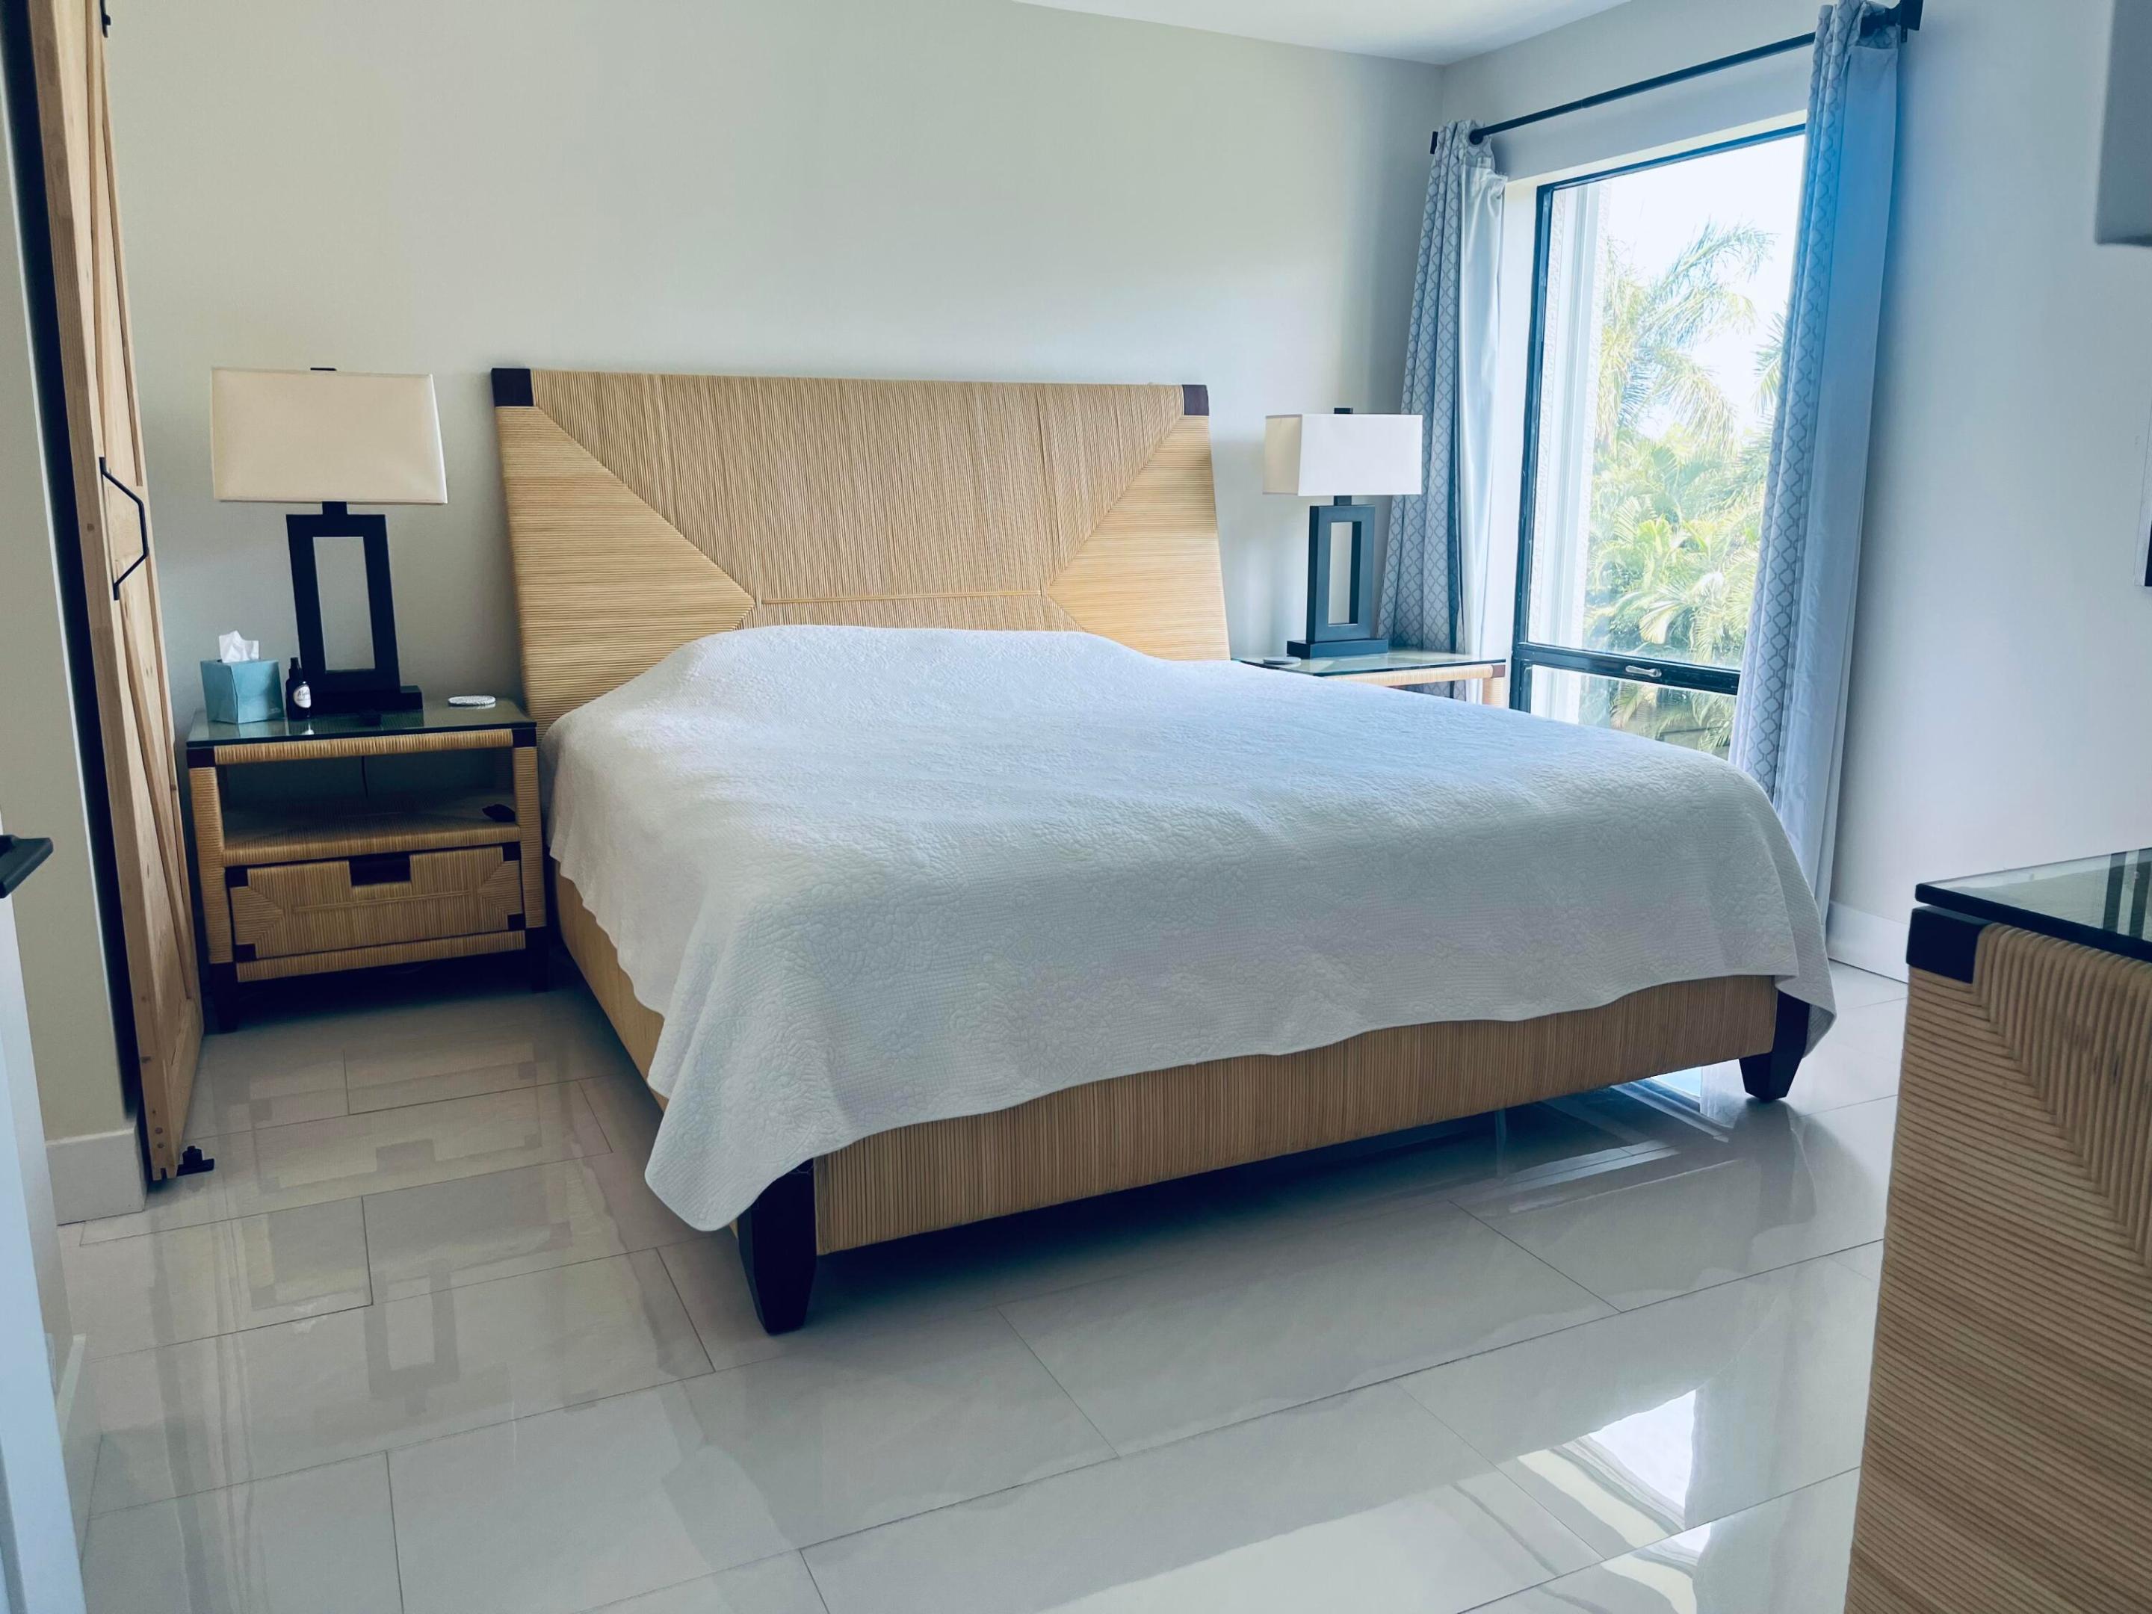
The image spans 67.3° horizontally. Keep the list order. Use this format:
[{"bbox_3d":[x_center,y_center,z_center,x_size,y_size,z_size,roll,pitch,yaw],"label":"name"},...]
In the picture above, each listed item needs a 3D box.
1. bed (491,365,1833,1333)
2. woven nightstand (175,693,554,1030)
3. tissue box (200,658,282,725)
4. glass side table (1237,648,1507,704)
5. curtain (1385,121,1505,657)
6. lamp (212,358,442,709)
[{"bbox_3d":[-0.017,-0.258,3.538,2.130,1.445,2.350,-5,13,-25],"label":"bed"},{"bbox_3d":[-1.627,0.113,3.757,0.695,0.638,0.475,-5,13,-25],"label":"woven nightstand"},{"bbox_3d":[-1.894,-0.262,3.680,0.112,0.130,0.112,7,13,30],"label":"tissue box"},{"bbox_3d":[0.894,-0.130,4.932,0.695,0.638,0.475,-5,13,-25],"label":"glass side table"},{"bbox_3d":[1.134,-0.967,5.077,0.210,2.160,0.390,-5,13,-25],"label":"curtain"},{"bbox_3d":[-1.718,-0.616,3.769,0.475,0.786,0.215,-5,13,-25],"label":"lamp"}]

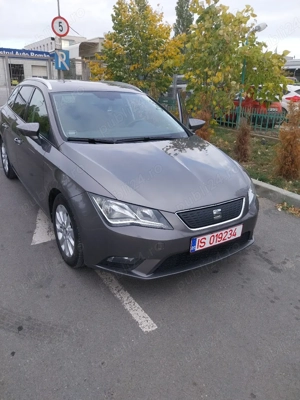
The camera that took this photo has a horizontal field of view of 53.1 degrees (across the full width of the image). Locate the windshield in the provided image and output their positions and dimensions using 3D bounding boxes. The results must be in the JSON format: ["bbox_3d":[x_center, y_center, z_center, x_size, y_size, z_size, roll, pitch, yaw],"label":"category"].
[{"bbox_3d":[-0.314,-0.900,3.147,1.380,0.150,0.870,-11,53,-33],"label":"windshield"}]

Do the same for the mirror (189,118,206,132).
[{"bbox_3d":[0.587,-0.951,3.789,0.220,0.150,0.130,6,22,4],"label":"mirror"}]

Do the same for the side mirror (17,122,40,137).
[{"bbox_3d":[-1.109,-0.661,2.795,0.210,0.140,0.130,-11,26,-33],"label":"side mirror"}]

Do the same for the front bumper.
[{"bbox_3d":[0.345,0.168,2.445,1.760,0.560,0.590,-11,26,-33],"label":"front bumper"}]

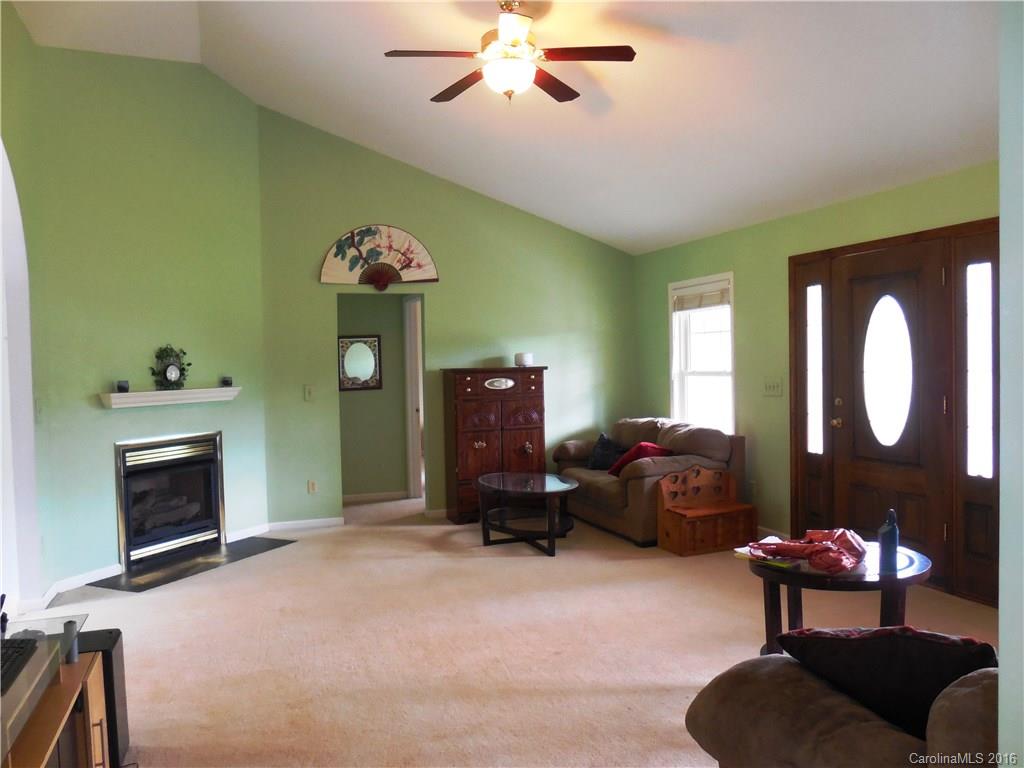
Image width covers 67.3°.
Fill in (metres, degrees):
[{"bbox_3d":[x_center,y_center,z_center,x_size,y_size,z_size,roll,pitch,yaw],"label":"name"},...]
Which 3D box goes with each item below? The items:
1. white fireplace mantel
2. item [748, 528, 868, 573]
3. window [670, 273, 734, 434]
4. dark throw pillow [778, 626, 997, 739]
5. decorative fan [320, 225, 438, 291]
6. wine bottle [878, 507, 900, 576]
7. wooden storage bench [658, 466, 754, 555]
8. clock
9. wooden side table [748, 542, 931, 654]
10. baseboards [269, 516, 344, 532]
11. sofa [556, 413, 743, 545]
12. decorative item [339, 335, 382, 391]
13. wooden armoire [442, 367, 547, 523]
[{"bbox_3d":[-2.424,0.095,5.567,0.130,0.095,1.170,0,2,24],"label":"white fireplace mantel"},{"bbox_3d":[1.327,0.735,3.479,0.490,0.110,0.330,0,2,14],"label":"item"},{"bbox_3d":[1.670,-0.112,6.741,0.100,1.620,0.925,-2,2,-22],"label":"window"},{"bbox_3d":[0.884,0.714,1.820,0.450,0.420,0.150,-1,35,12],"label":"dark throw pillow"},{"bbox_3d":[-1.154,-1.117,6.804,1.055,0.583,0.040,-2,2,-21],"label":"decorative fan"},{"bbox_3d":[1.599,0.661,3.254,0.085,0.262,0.085,0,2,26],"label":"wine bottle"},{"bbox_3d":[1.462,0.921,5.725,0.670,0.590,0.330,-2,2,-22],"label":"wooden storage bench"},{"bbox_3d":[-2.447,-0.118,5.516,0.100,0.330,0.310,0,2,24],"label":"clock"},{"bbox_3d":[1.463,1.033,3.459,0.748,0.490,0.748,-2,2,-21],"label":"wooden side table"},{"bbox_3d":[-1.765,1.205,6.635,0.637,0.075,0.016,-2,2,-21],"label":"baseboards"},{"bbox_3d":[1.086,0.766,6.660,1.020,0.870,1.620,-2,2,-22],"label":"sofa"},{"bbox_3d":[-1.531,-0.209,7.783,0.440,0.555,0.030,-2,2,-22],"label":"decorative item"},{"bbox_3d":[-0.155,0.534,7.070,0.900,1.360,0.470,-2,2,-22],"label":"wooden armoire"}]

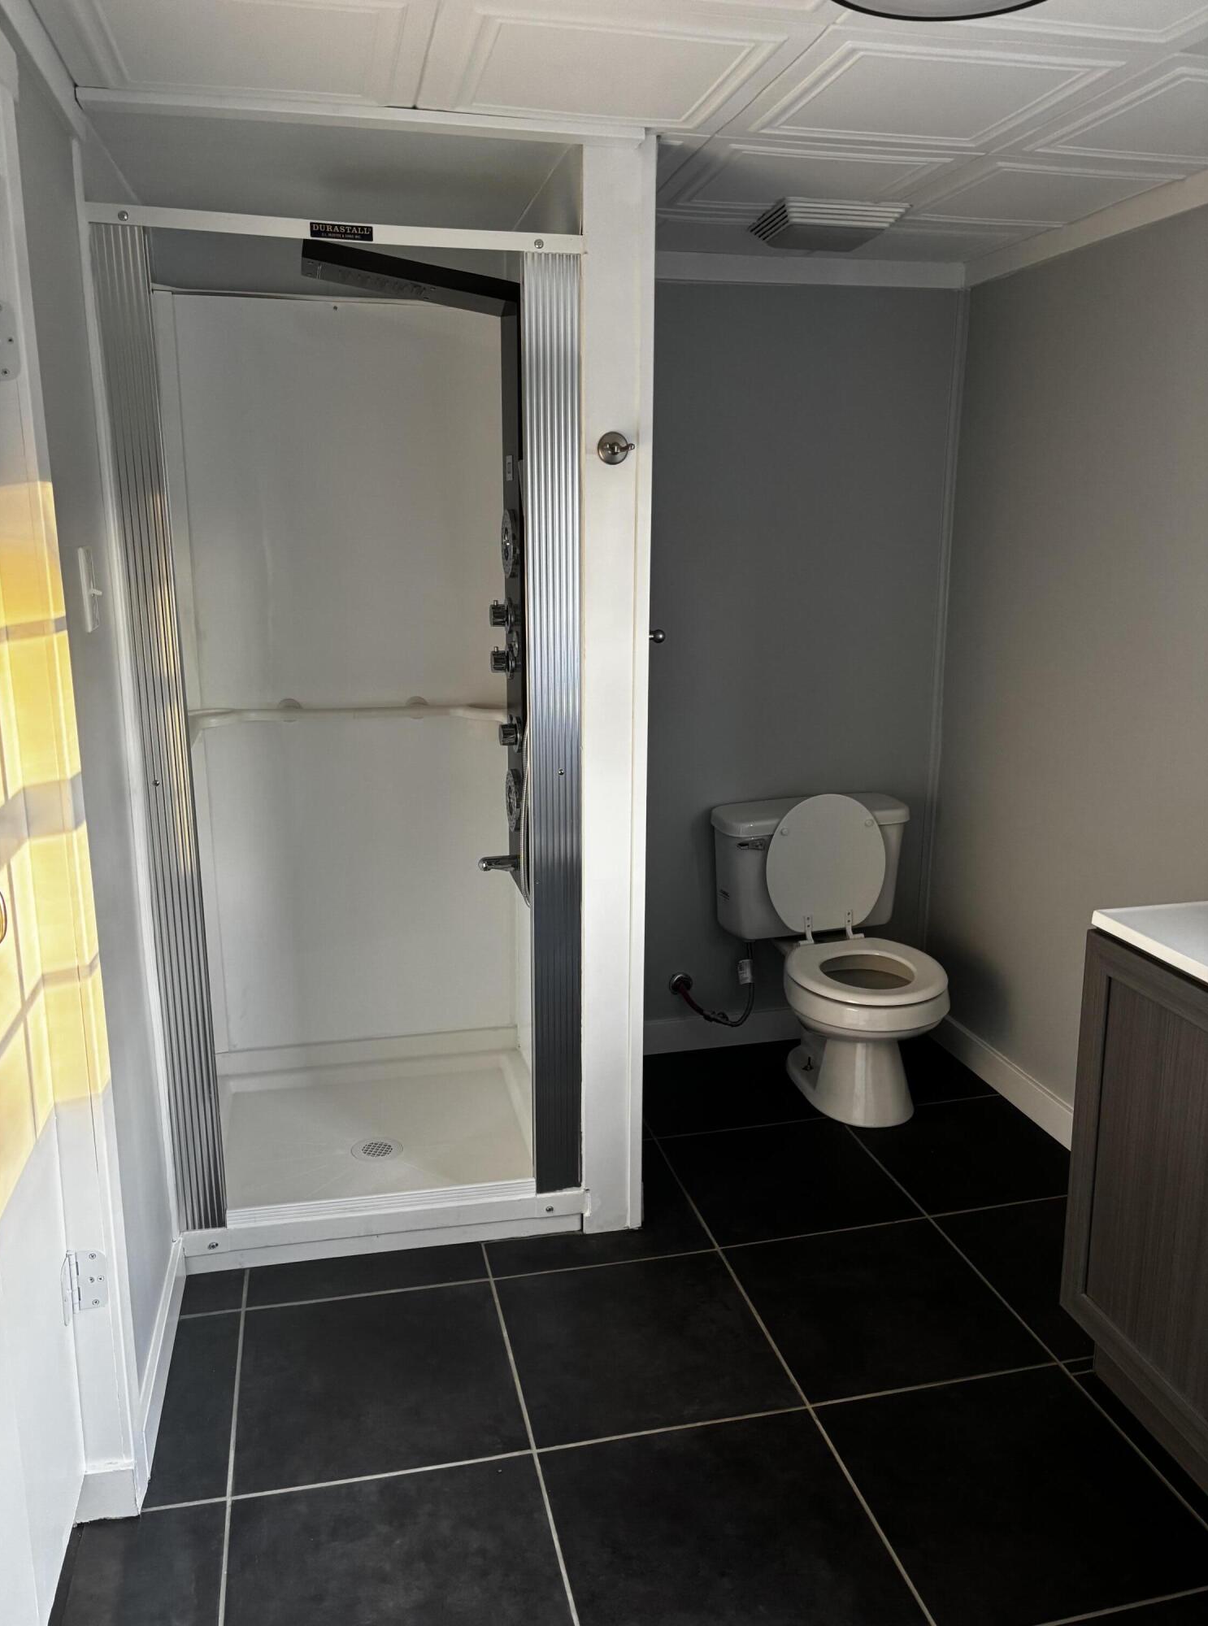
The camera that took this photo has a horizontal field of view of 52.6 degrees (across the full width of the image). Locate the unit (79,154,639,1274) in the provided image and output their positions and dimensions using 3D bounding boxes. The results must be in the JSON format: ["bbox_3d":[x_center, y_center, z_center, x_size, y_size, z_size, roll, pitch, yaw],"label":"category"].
[{"bbox_3d":[-0.509,-0.134,2.566,0.784,1.887,0.793,-3,14,-13],"label":"unit"}]

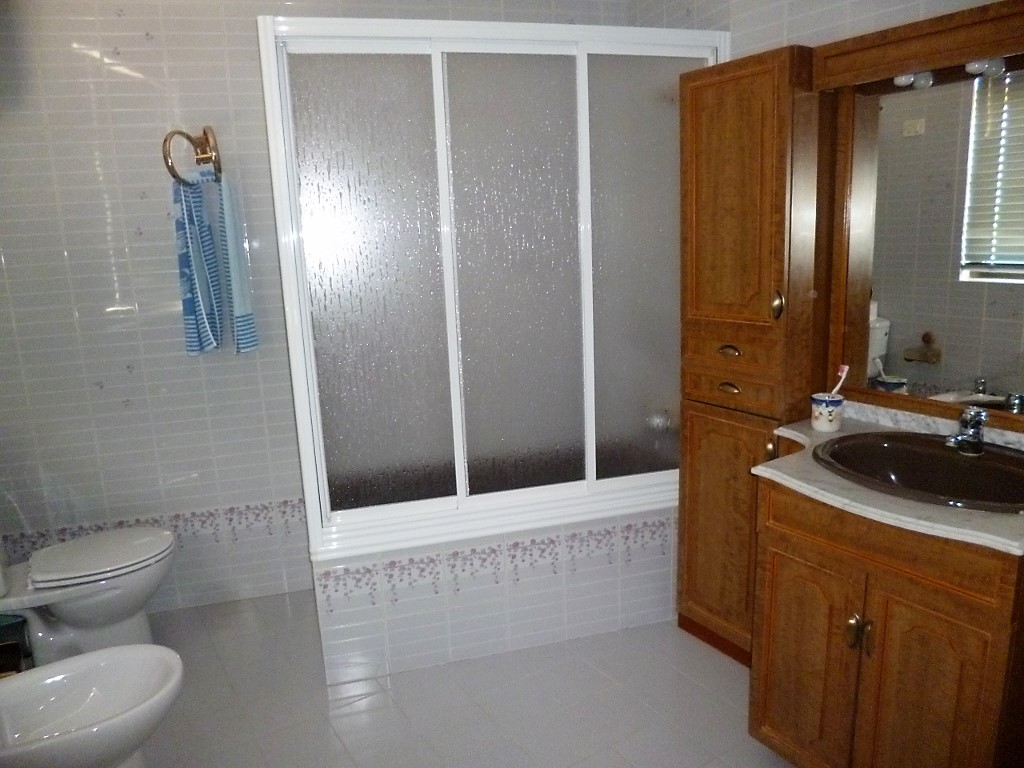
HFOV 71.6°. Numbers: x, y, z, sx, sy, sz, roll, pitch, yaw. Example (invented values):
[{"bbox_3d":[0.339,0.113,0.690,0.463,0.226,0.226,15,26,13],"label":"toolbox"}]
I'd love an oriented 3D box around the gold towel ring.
[{"bbox_3d":[-1.113,-0.793,2.465,0.168,0.180,0.100,-5,12,-13],"label":"gold towel ring"}]

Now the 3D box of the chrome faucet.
[{"bbox_3d":[1.100,0.116,1.713,0.130,0.112,0.062,-10,14,-33],"label":"chrome faucet"}]

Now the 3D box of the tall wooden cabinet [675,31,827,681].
[{"bbox_3d":[0.754,-0.025,2.239,0.234,1.833,0.381,-10,14,-33],"label":"tall wooden cabinet"}]

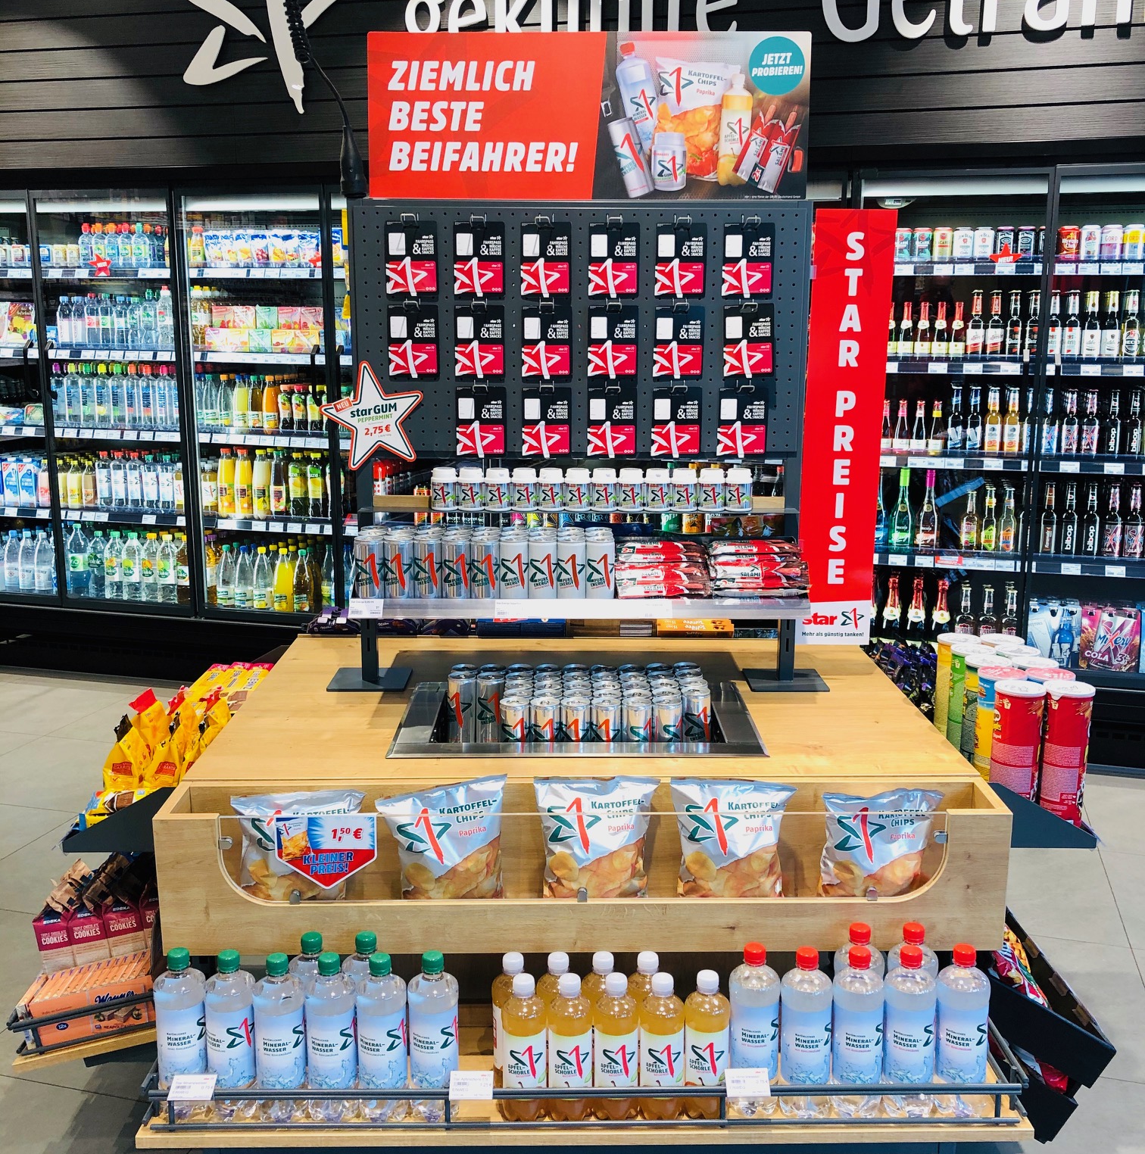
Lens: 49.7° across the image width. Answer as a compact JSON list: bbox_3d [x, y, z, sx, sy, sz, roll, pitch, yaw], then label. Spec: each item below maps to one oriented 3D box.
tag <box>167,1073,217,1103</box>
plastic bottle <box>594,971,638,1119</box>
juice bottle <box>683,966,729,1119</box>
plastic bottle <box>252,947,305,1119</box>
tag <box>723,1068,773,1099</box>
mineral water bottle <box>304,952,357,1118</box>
[{"bbox_3d":[-0.531,0.717,1.729,0.060,0.003,0.042,0,44,-1],"label":"tag"},{"bbox_3d":[0.064,0.671,1.771,0.065,0.211,0.065,0,12,-1],"label":"plastic bottle"},{"bbox_3d":[0.193,0.669,1.777,0.065,0.211,0.065,0,12,-1],"label":"juice bottle"},{"bbox_3d":[-0.417,0.657,1.768,0.072,0.247,0.072,0,12,-1],"label":"plastic bottle"},{"bbox_3d":[0.247,0.711,1.736,0.060,0.003,0.042,0,44,-1],"label":"tag"},{"bbox_3d":[-0.343,0.655,1.766,0.072,0.242,0.072,0,12,-1],"label":"mineral water bottle"}]

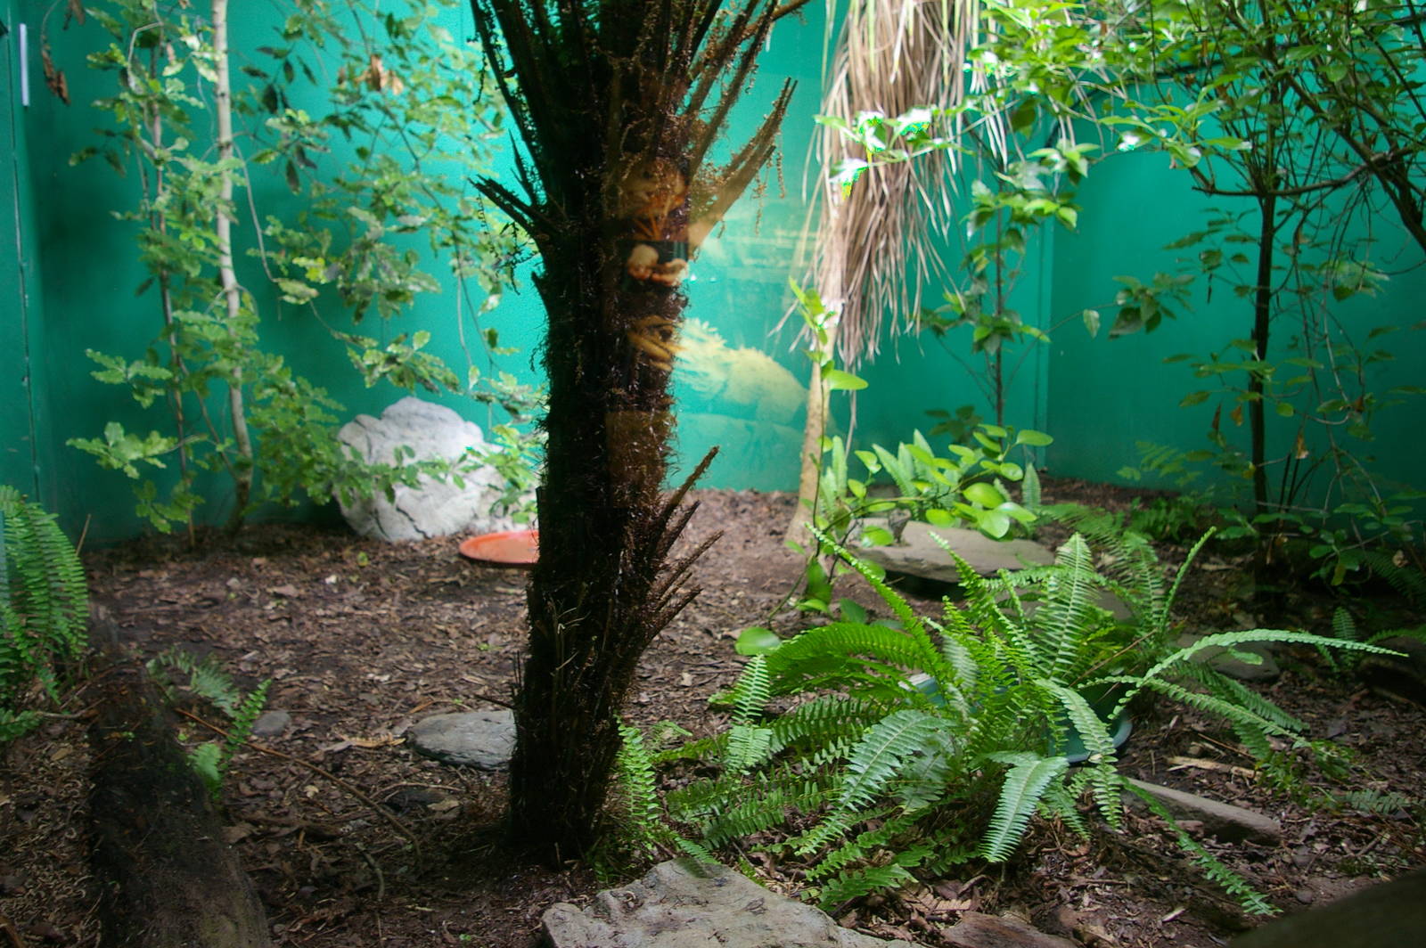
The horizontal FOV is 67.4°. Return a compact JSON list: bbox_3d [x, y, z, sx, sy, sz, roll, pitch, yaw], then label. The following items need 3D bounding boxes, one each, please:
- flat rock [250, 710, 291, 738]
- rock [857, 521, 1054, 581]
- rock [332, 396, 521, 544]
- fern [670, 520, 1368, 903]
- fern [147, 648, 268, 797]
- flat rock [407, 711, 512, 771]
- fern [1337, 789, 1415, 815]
[{"bbox_3d":[-0.812,0.460,1.960,0.070,0.037,0.060,-2,7,-20],"label":"flat rock"},{"bbox_3d":[0.703,0.223,3.100,0.570,0.120,0.400,1,6,8],"label":"rock"},{"bbox_3d":[-1.053,-0.017,4.030,0.710,0.520,0.500,-2,7,-18],"label":"rock"},{"bbox_3d":[0.538,0.292,1.840,1.150,0.400,0.950,2,6,14],"label":"fern"},{"bbox_3d":[-0.840,0.414,1.780,0.190,0.200,0.170,-3,7,-24],"label":"fern"},{"bbox_3d":[-0.420,0.470,1.880,0.240,0.060,0.180,-1,6,-12],"label":"flat rock"},{"bbox_3d":[1.029,0.507,1.660,0.120,0.035,0.080,1,6,12],"label":"fern"}]

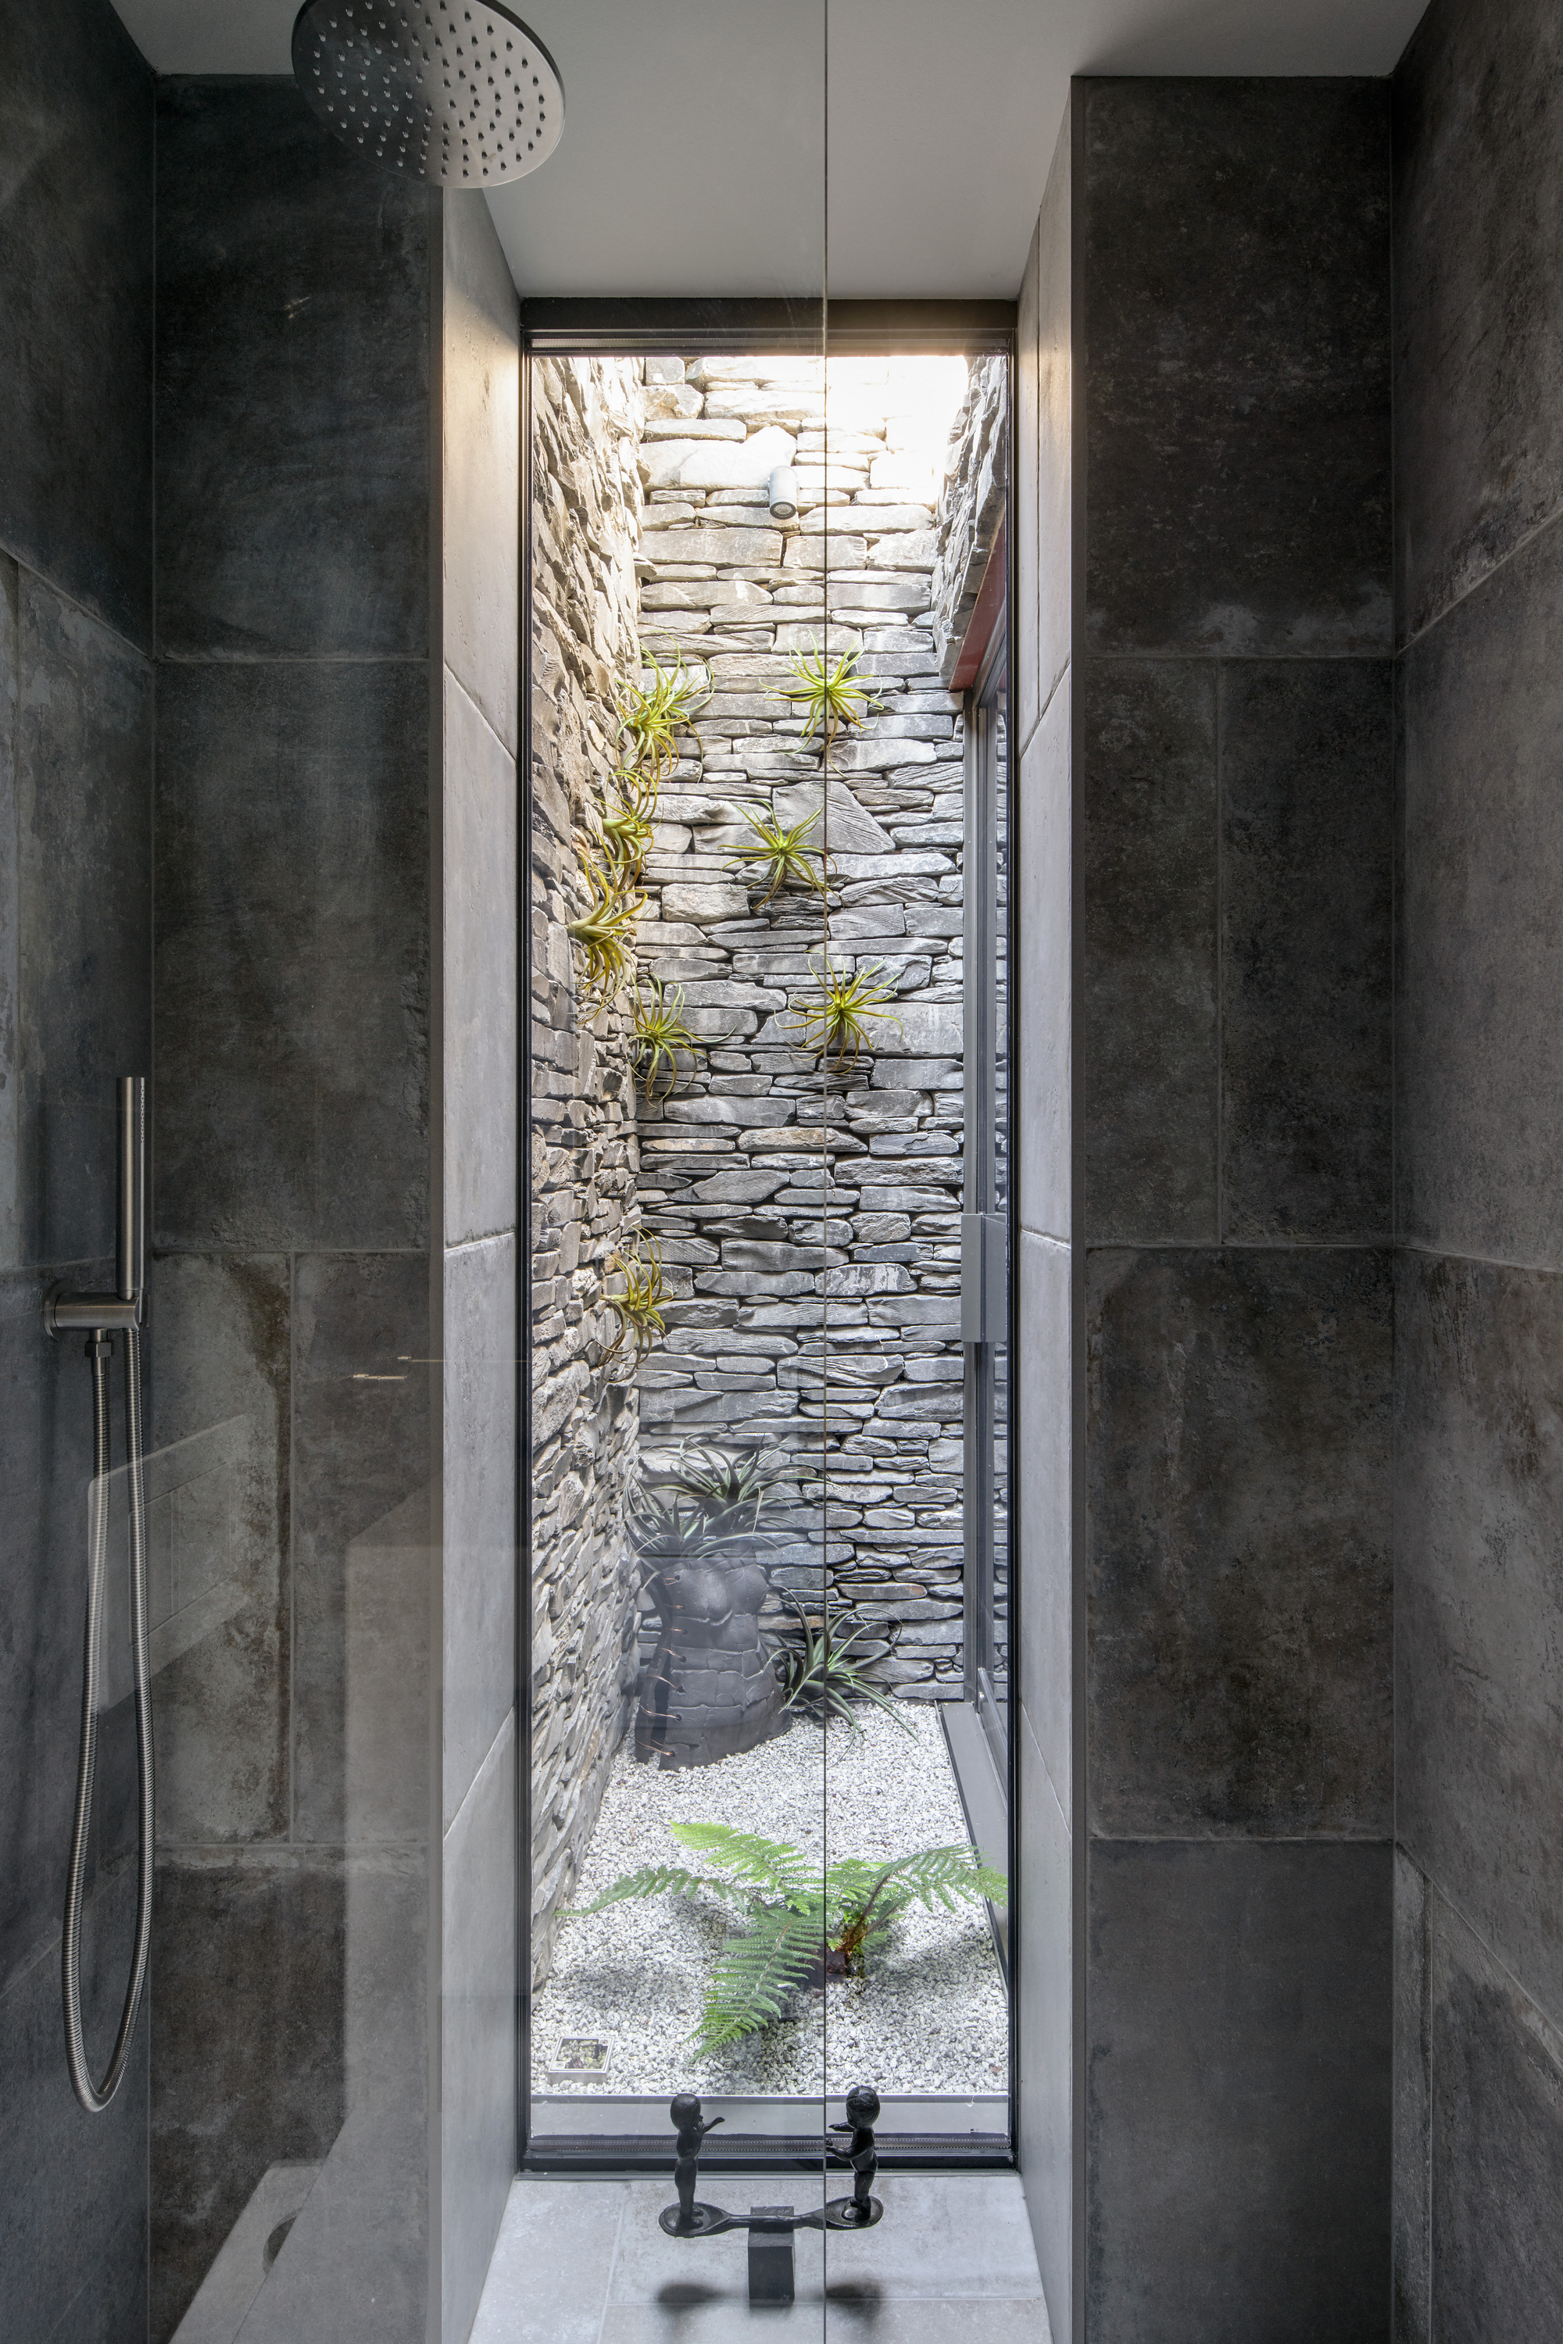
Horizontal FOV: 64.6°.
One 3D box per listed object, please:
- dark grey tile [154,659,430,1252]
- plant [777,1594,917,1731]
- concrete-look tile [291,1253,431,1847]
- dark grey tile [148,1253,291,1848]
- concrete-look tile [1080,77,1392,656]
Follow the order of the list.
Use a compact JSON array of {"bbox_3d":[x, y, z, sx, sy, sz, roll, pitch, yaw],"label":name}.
[{"bbox_3d":[-0.495,-0.219,1.259,0.281,0.600,0.012,0,0,0],"label":"dark grey tile"},{"bbox_3d":[0.145,1.115,2.810,0.320,0.320,0.290,0,0,0],"label":"plant"},{"bbox_3d":[-0.424,0.383,1.259,0.140,0.601,0.012,0,0,0],"label":"concrete-look tile"},{"bbox_3d":[-0.567,0.383,1.259,0.142,0.601,0.012,0,0,0],"label":"dark grey tile"},{"bbox_3d":[0.463,-0.818,1.263,0.316,0.588,0.012,0,0,0],"label":"concrete-look tile"}]

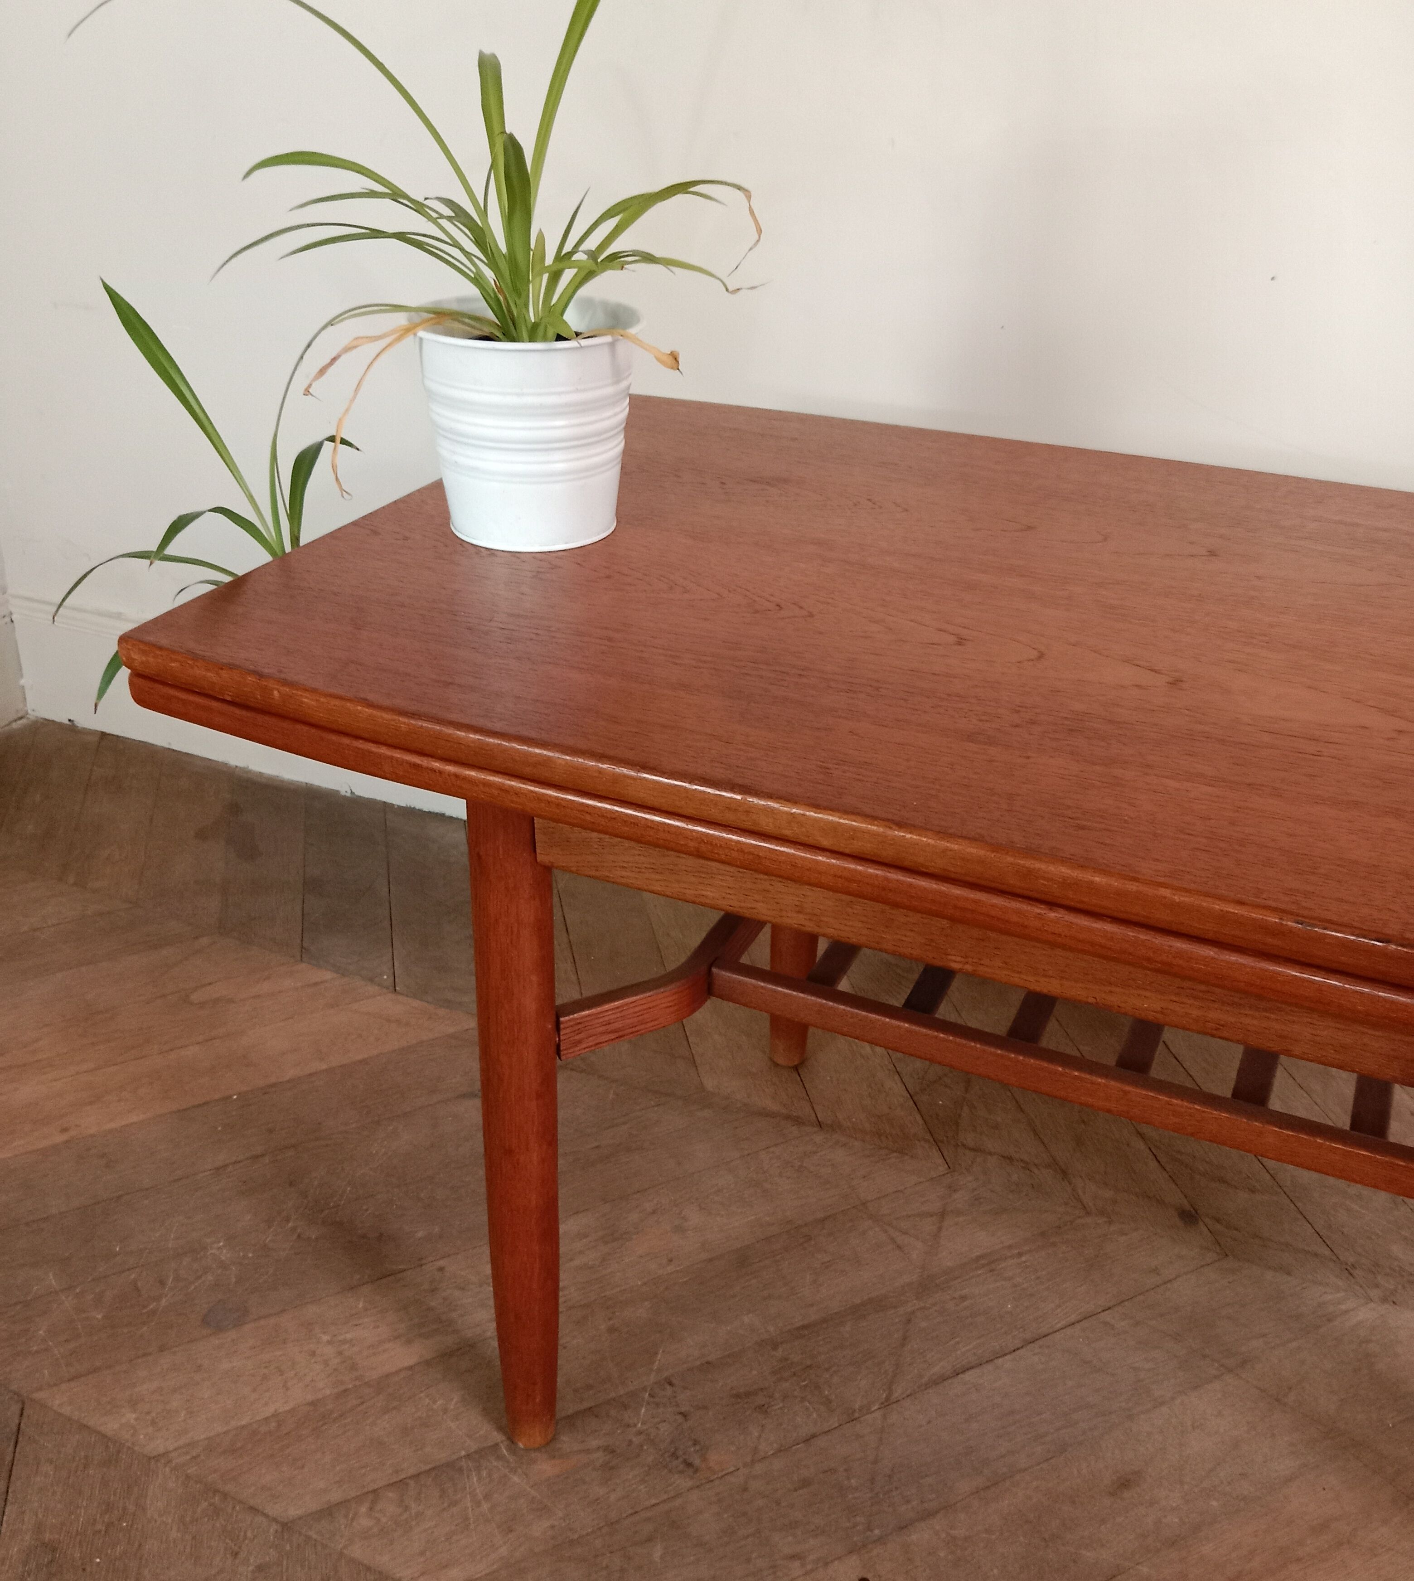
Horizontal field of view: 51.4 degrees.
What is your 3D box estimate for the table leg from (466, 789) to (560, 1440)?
[{"bbox_3d":[-0.108,0.212,0.862,0.046,0.505,0.046,2,30,-1],"label":"table leg"}]

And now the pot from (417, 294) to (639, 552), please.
[{"bbox_3d":[-0.104,-0.214,0.861,0.135,0.119,0.135,0,30,0],"label":"pot"}]

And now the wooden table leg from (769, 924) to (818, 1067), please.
[{"bbox_3d":[0.077,0.023,1.190,0.044,0.500,0.044,14,34,20],"label":"wooden table leg"}]

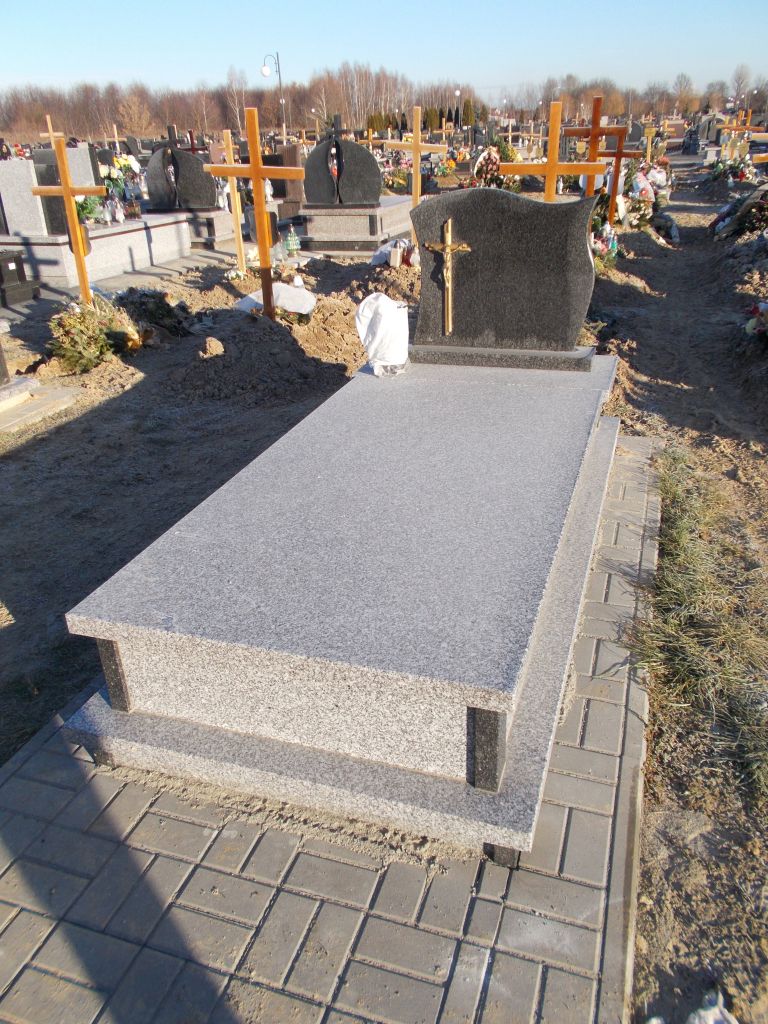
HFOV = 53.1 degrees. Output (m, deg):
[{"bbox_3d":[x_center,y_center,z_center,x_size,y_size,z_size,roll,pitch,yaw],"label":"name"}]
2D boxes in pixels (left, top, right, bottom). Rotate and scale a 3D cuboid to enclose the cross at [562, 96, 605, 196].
[{"bbox_3d":[2.297,-3.752,8.514,0.751,1.485,0.091,7,28,18],"label":"cross"}]

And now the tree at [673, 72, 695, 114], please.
[{"bbox_3d":[78.859,-110.061,202.506,5.793,9.958,5.529,7,28,18],"label":"tree"}]

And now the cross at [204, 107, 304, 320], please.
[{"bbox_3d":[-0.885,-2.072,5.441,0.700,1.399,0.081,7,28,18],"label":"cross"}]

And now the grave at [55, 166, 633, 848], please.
[{"bbox_3d":[0.147,-0.396,2.696,1.218,1.188,2.659,6,28,18],"label":"grave"}]

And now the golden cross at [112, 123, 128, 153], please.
[{"bbox_3d":[-8.145,-11.167,23.655,0.711,1.370,0.091,7,28,18],"label":"golden cross"}]

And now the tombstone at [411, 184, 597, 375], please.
[{"bbox_3d":[0.545,-1.077,3.559,0.883,0.792,0.183,6,28,18],"label":"tombstone"}]

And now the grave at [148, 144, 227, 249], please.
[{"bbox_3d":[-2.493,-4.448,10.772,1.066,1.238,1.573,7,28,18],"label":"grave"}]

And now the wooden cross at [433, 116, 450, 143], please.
[{"bbox_3d":[2.039,-12.649,26.192,0.711,1.370,0.091,7,28,18],"label":"wooden cross"}]

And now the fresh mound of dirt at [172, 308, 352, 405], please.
[{"bbox_3d":[-0.752,-1.100,5.234,1.218,0.345,1.218,7,28,18],"label":"fresh mound of dirt"}]

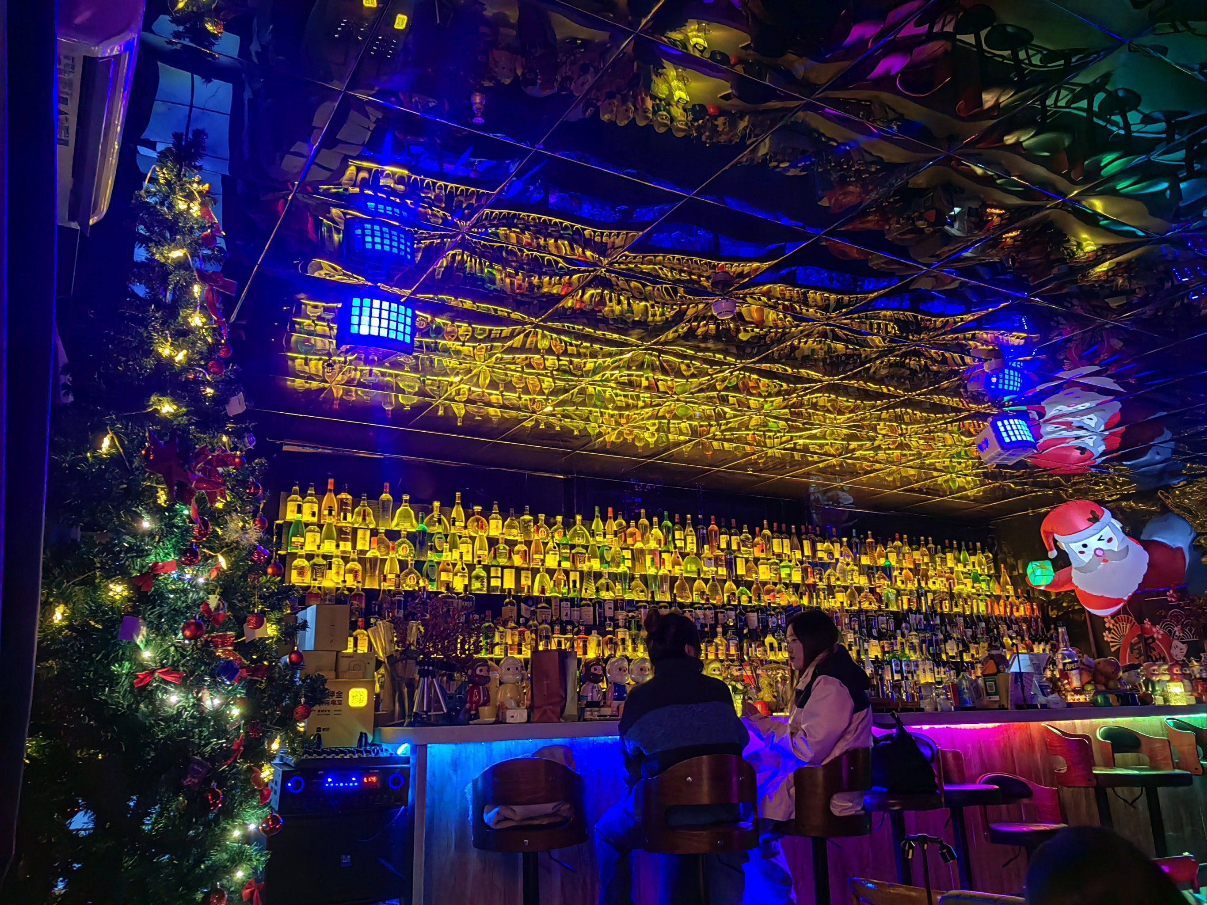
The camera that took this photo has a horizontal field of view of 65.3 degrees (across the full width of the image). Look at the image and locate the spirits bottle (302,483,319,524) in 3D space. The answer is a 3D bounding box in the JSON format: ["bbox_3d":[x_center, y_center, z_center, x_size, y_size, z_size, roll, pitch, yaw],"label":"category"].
[{"bbox_3d":[-1.829,0.313,5.883,0.090,0.252,0.090,8,-18,-29],"label":"spirits bottle"}]

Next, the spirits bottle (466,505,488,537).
[{"bbox_3d":[-0.855,0.465,6.372,0.142,0.218,0.080,7,-18,-29],"label":"spirits bottle"}]

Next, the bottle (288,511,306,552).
[{"bbox_3d":[-1.833,0.454,5.636,0.095,0.285,0.095,7,-18,-29],"label":"bottle"}]

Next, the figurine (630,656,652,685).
[{"bbox_3d":[0.181,1.095,4.395,0.115,0.270,0.110,7,-18,-29],"label":"figurine"}]

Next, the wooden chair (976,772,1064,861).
[{"bbox_3d":[1.988,1.897,4.347,0.390,0.783,0.410,0,-16,-7],"label":"wooden chair"}]

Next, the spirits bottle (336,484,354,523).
[{"bbox_3d":[-1.654,0.336,6.036,0.095,0.267,0.095,7,-18,-30],"label":"spirits bottle"}]

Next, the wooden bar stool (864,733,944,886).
[{"bbox_3d":[1.259,1.702,3.956,0.390,0.987,0.410,-9,-17,25],"label":"wooden bar stool"}]

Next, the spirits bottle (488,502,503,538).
[{"bbox_3d":[-0.744,0.459,6.493,0.088,0.247,0.088,8,-18,-29],"label":"spirits bottle"}]

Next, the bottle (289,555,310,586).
[{"bbox_3d":[-1.747,0.660,5.434,0.095,0.206,0.075,8,-18,-29],"label":"bottle"}]

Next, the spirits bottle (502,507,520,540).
[{"bbox_3d":[-0.643,0.499,6.556,0.105,0.229,0.080,7,-18,-30],"label":"spirits bottle"}]

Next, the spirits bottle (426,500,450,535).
[{"bbox_3d":[-1.108,0.437,6.303,0.150,0.236,0.080,7,-18,-30],"label":"spirits bottle"}]

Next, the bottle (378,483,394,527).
[{"bbox_3d":[-1.413,0.341,6.125,0.083,0.298,0.083,8,-18,-29],"label":"bottle"}]

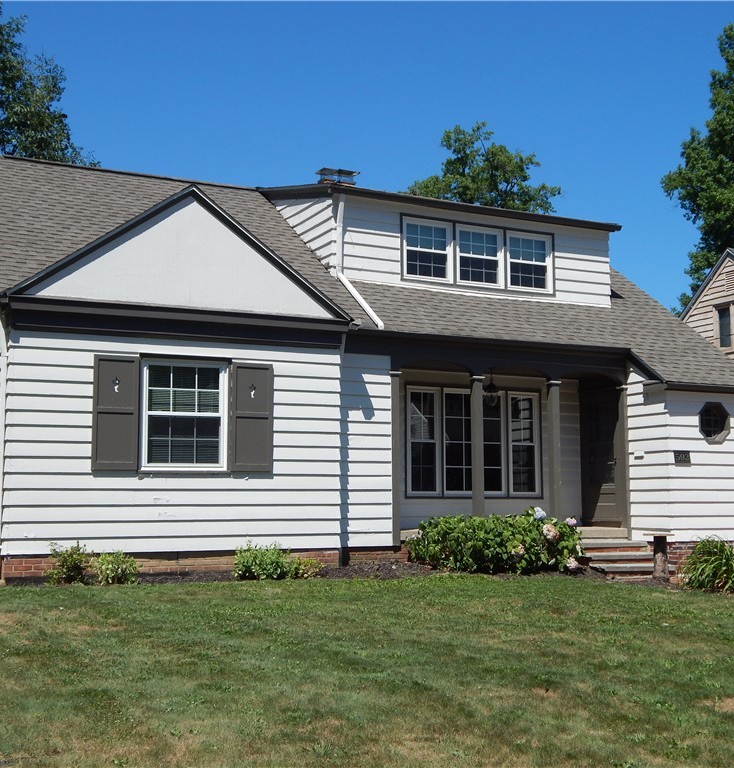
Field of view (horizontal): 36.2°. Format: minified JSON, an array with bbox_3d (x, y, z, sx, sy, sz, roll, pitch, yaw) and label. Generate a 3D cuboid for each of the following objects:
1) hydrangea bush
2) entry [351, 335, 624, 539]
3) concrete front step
[{"bbox_3d":[1.775,2.131,15.287,2.650,0.890,1.050,3,-7,-26],"label":"hydrangea bush"},{"bbox_3d":[1.925,0.831,16.890,4.130,2.740,1.250,3,-7,-26],"label":"entry"},{"bbox_3d":[3.677,2.549,16.326,1.310,0.490,0.900,3,-7,-26],"label":"concrete front step"}]

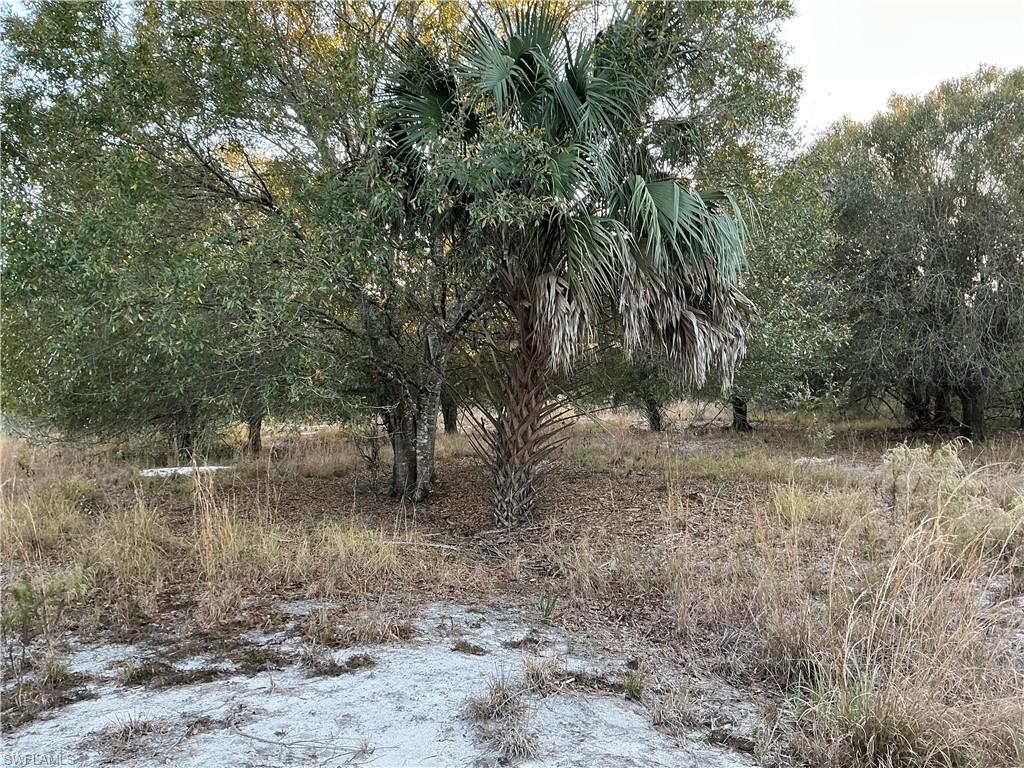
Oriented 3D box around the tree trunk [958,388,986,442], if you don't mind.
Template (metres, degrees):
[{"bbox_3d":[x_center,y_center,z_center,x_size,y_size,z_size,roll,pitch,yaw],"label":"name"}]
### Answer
[{"bbox_3d":[11.119,0.761,20.000,0.581,1.330,0.581,0,1,0],"label":"tree trunk"}]

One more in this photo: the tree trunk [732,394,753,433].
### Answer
[{"bbox_3d":[6.428,0.826,23.200,0.530,1.086,0.530,0,1,0],"label":"tree trunk"}]

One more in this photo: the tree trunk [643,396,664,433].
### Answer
[{"bbox_3d":[3.963,0.826,23.200,0.530,1.086,0.530,0,1,0],"label":"tree trunk"}]

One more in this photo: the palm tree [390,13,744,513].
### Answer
[{"bbox_3d":[0.621,-1.313,9.100,3.799,5.642,3.500,0,1,0],"label":"palm tree"}]

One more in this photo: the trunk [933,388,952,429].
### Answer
[{"bbox_3d":[12.474,0.710,24.000,0.498,1.182,0.498,0,1,0],"label":"trunk"}]

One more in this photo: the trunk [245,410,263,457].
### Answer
[{"bbox_3d":[-5.149,0.986,16.500,0.308,0.935,0.308,0,1,0],"label":"trunk"}]

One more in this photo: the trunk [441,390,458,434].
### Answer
[{"bbox_3d":[-1.698,0.774,22.500,0.420,1.219,0.420,0,1,0],"label":"trunk"}]

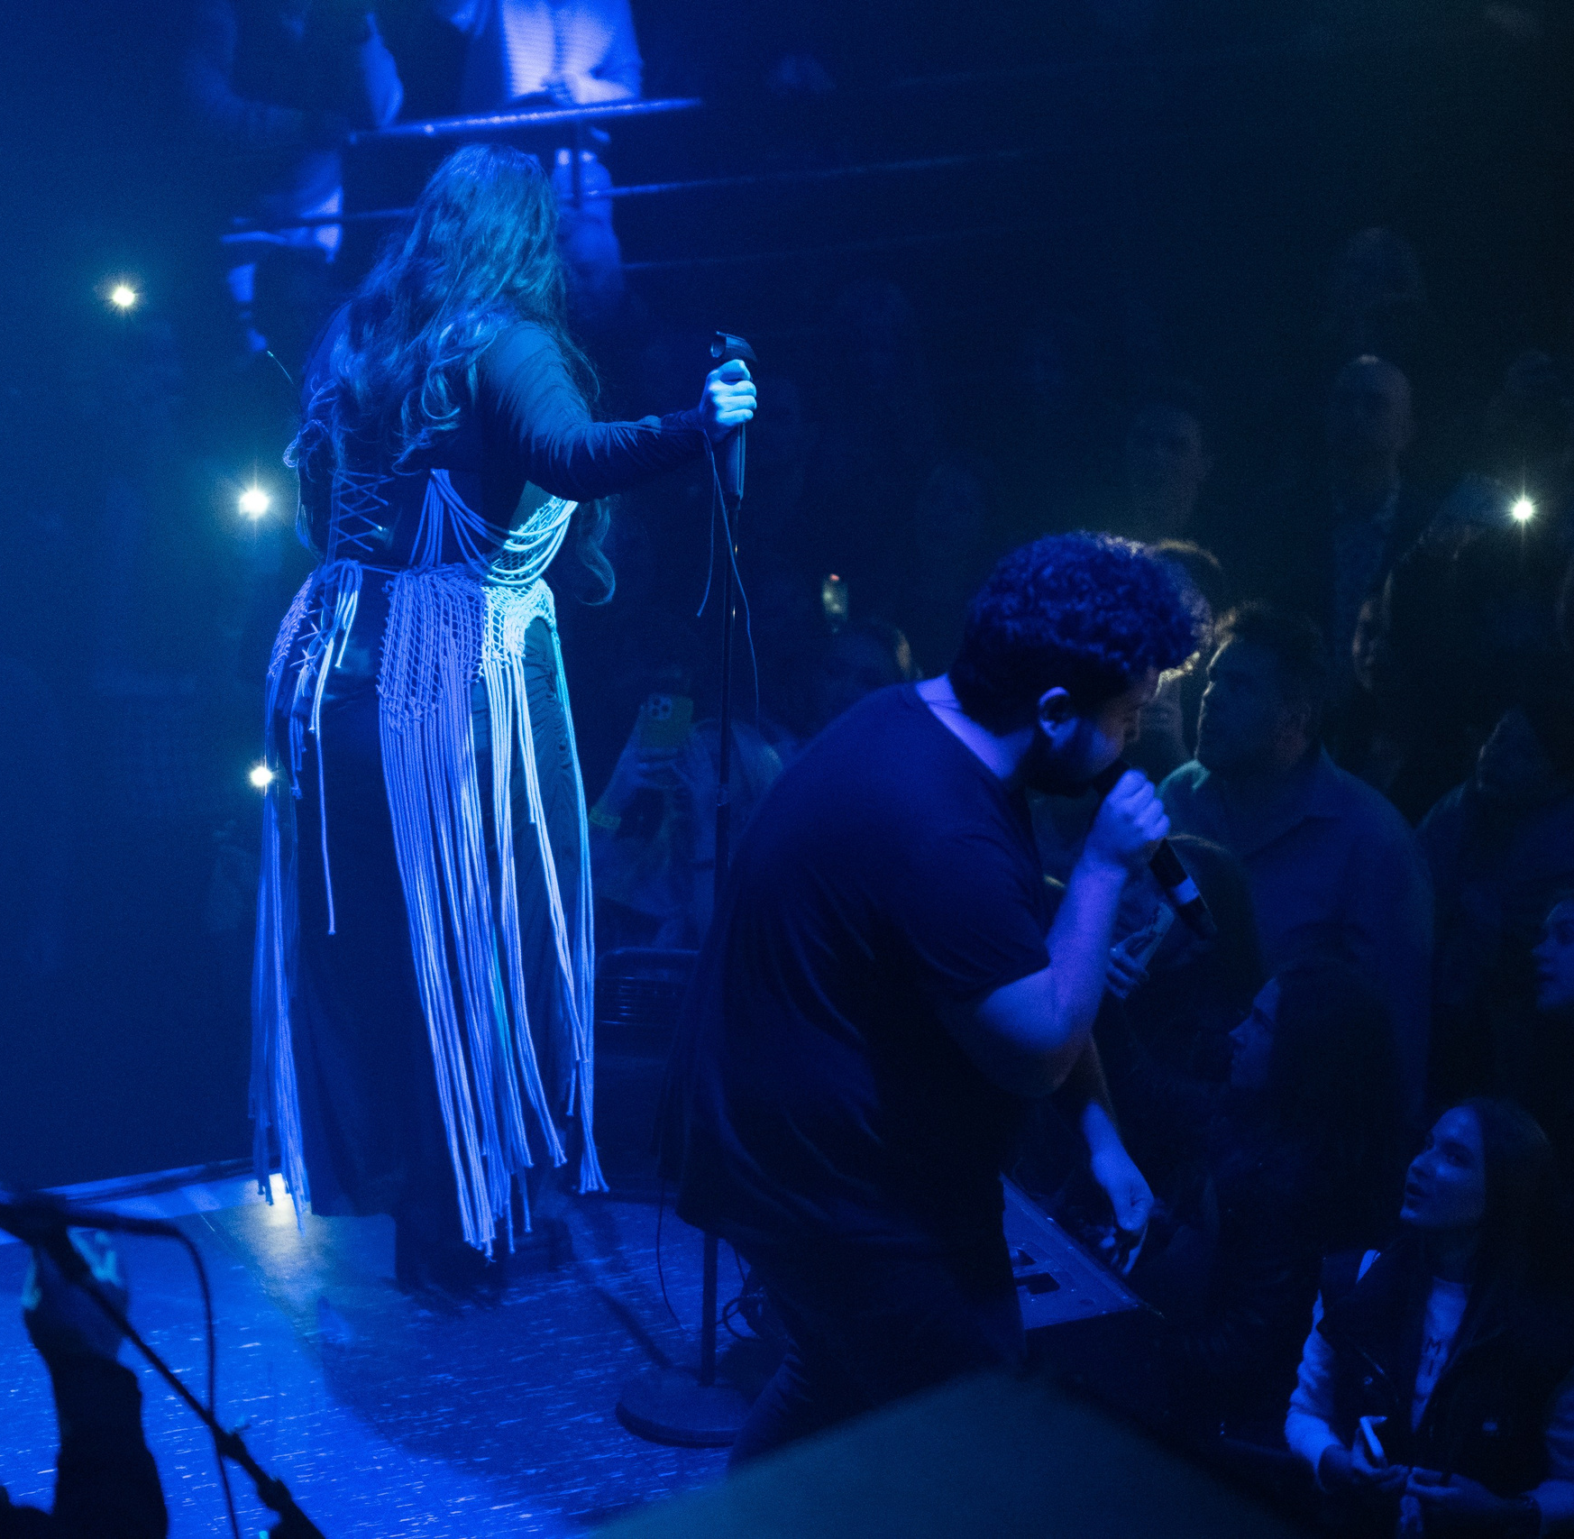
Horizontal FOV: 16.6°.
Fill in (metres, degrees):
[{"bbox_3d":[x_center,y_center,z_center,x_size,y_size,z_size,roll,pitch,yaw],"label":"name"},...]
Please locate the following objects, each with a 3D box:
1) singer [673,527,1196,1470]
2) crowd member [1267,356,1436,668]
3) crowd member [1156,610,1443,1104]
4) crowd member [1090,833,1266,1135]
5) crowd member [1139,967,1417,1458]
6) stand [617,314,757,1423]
[{"bbox_3d":[0.155,0.456,6.798,0.700,1.561,0.560,-5,20,-19],"label":"singer"},{"bbox_3d":[1.150,-0.011,11.351,0.520,1.770,0.340,10,20,24],"label":"crowd member"},{"bbox_3d":[0.848,0.576,9.356,0.360,1.800,0.540,-9,21,-28],"label":"crowd member"},{"bbox_3d":[0.632,0.892,8.833,0.380,1.660,0.480,-4,19,-14],"label":"crowd member"},{"bbox_3d":[0.758,1.065,8.383,0.400,1.660,0.460,1,19,-2],"label":"crowd member"},{"bbox_3d":[-0.101,0.173,7.544,0.255,1.614,0.255,1,18,0],"label":"stand"}]

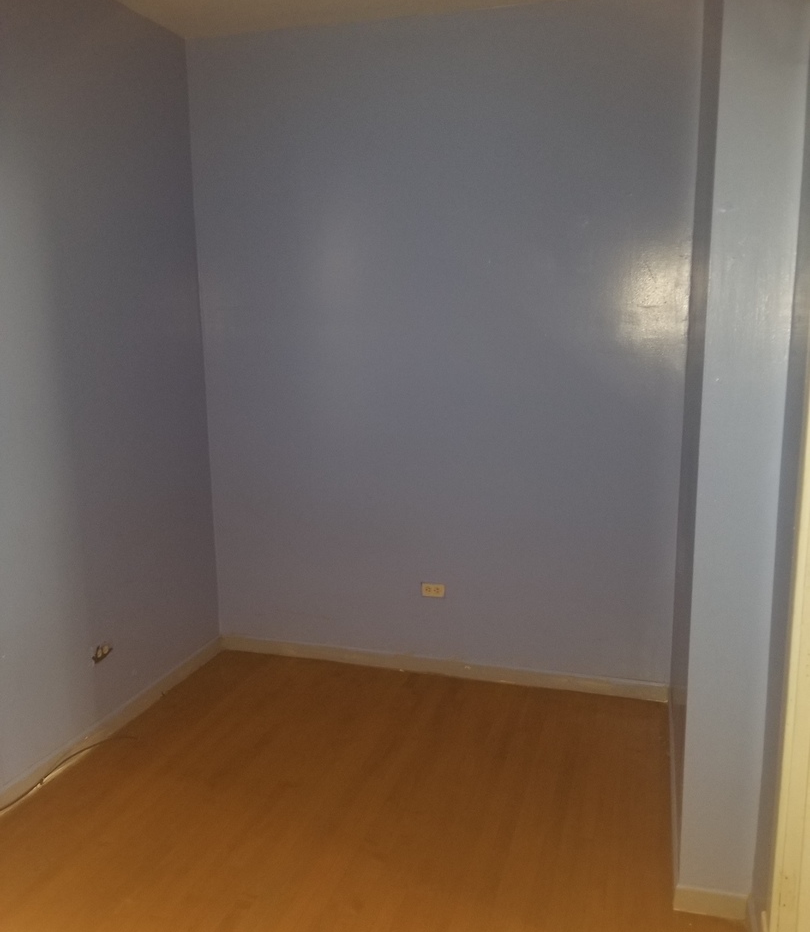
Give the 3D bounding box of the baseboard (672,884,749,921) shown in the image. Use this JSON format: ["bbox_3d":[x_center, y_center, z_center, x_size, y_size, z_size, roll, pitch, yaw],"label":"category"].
[{"bbox_3d":[0.937,1.332,2.481,0.213,0.088,0.016,2,11,17],"label":"baseboard"}]

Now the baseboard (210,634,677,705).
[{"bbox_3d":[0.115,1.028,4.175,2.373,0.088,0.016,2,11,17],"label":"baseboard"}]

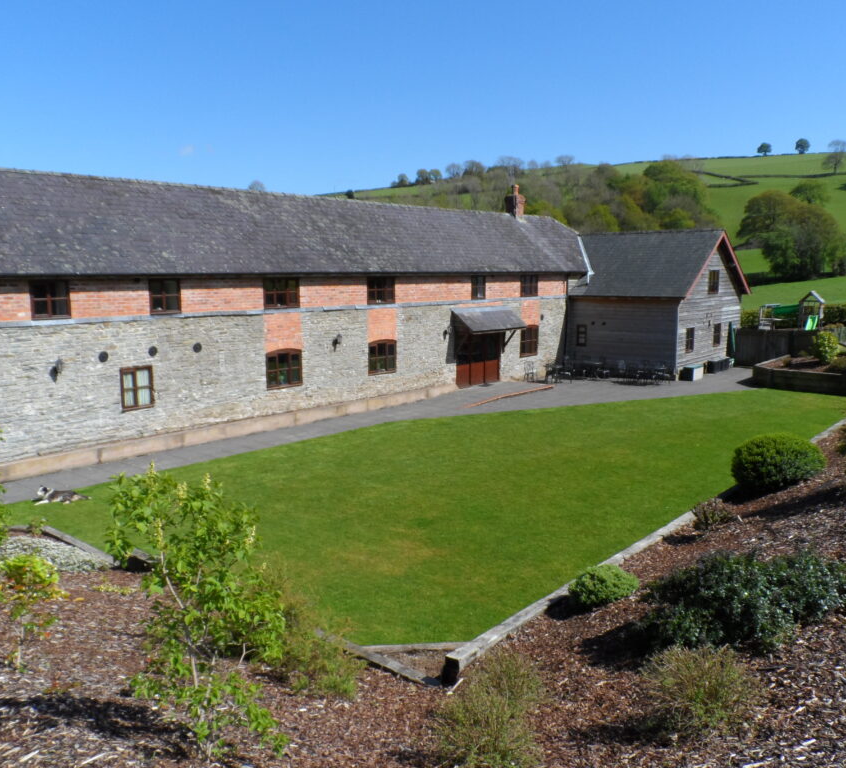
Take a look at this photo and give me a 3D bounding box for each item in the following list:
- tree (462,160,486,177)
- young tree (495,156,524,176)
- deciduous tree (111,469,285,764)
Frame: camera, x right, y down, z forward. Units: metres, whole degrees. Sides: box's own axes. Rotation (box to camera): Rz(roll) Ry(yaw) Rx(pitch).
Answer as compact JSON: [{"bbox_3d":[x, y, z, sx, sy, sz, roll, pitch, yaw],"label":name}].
[{"bbox_3d":[21.326,-90.415,300.000,10.407,7.761,9.886,0,9,4],"label":"tree"},{"bbox_3d":[36.528,-91.468,300.000,12.040,8.981,11.438,1,9,7],"label":"young tree"},{"bbox_3d":[-1.263,1.337,4.050,0.963,1.763,0.886,-3,9,-19],"label":"deciduous tree"}]

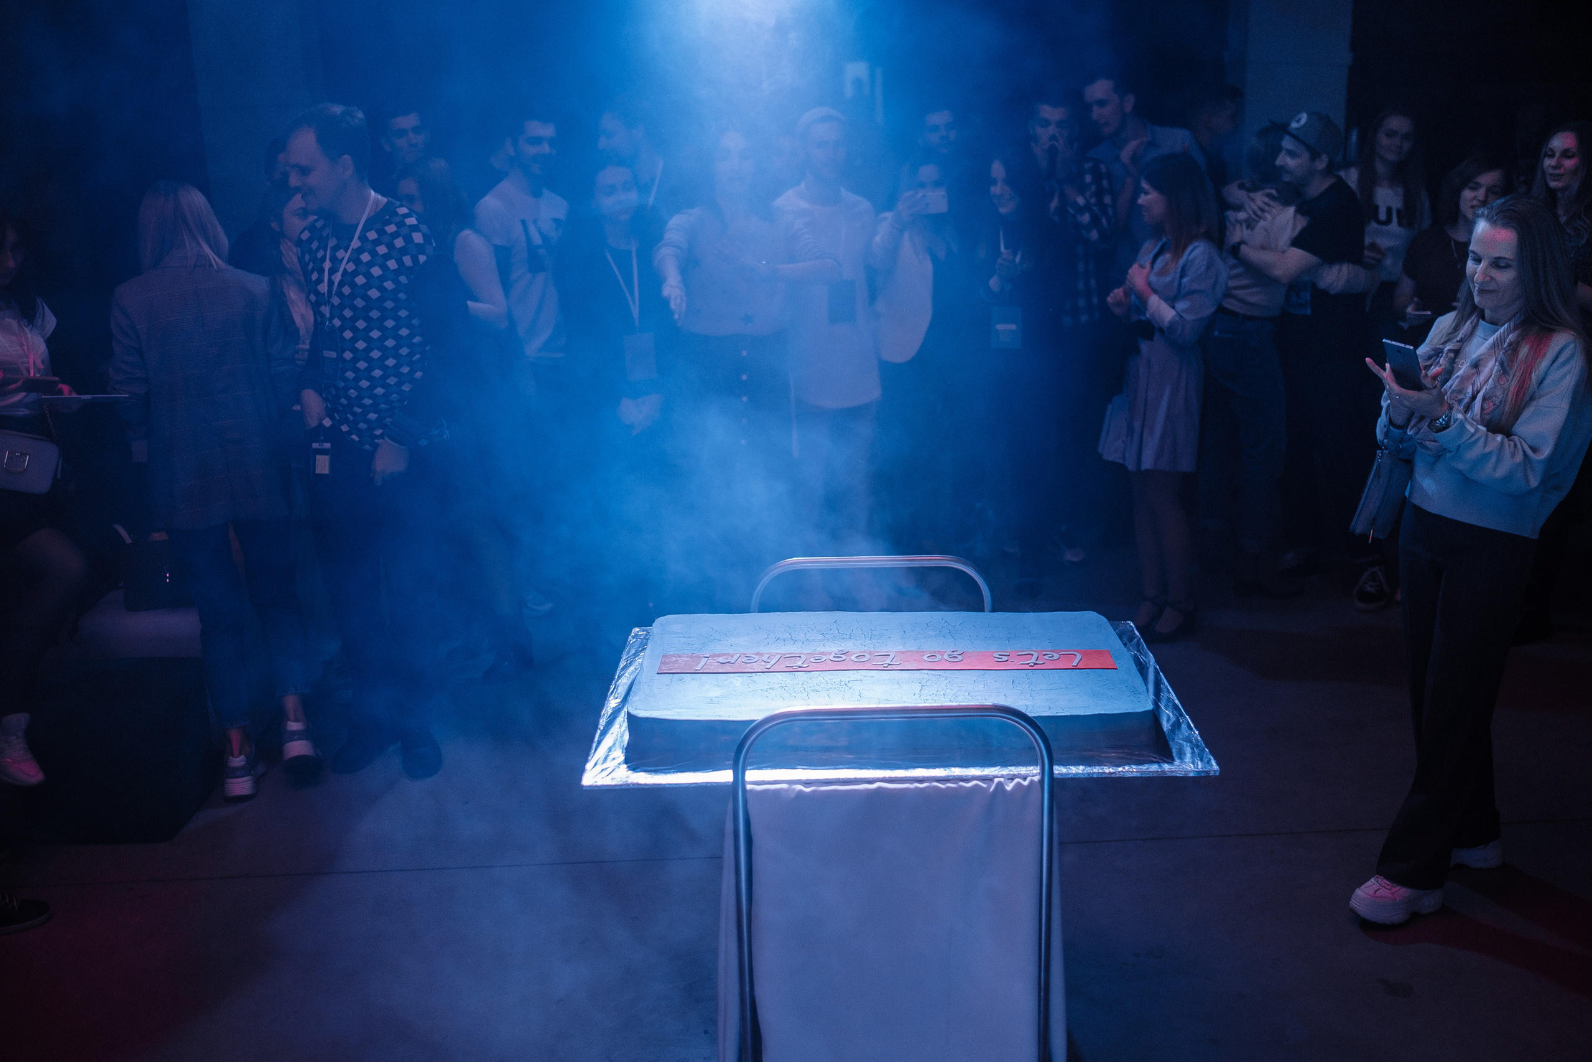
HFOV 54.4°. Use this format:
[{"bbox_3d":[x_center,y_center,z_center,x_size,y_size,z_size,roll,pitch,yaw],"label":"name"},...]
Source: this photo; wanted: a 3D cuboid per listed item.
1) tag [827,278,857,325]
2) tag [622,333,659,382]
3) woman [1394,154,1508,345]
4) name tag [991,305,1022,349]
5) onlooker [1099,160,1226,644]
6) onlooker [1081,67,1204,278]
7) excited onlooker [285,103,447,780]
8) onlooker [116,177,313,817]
[{"bbox_3d":[0.162,-0.803,5.450,0.103,0.150,0.010,-1,16,3],"label":"tag"},{"bbox_3d":[-0.535,-0.599,5.350,0.106,0.153,0.010,-3,16,-6],"label":"tag"},{"bbox_3d":[2.339,-0.532,5.622,0.470,1.620,0.380,4,17,19],"label":"woman"},{"bbox_3d":[0.763,-0.731,5.600,0.108,0.152,0.010,0,16,6],"label":"name tag"},{"bbox_3d":[1.256,-0.439,5.320,0.430,1.660,0.450,-10,18,-27],"label":"onlooker"},{"bbox_3d":[1.274,-0.790,6.010,0.520,1.900,0.380,12,20,38],"label":"onlooker"},{"bbox_3d":[-1.198,-0.213,4.356,0.520,1.870,0.370,6,18,25],"label":"excited onlooker"},{"bbox_3d":[-1.632,-0.106,4.344,0.480,1.690,0.400,-9,18,-26],"label":"onlooker"}]

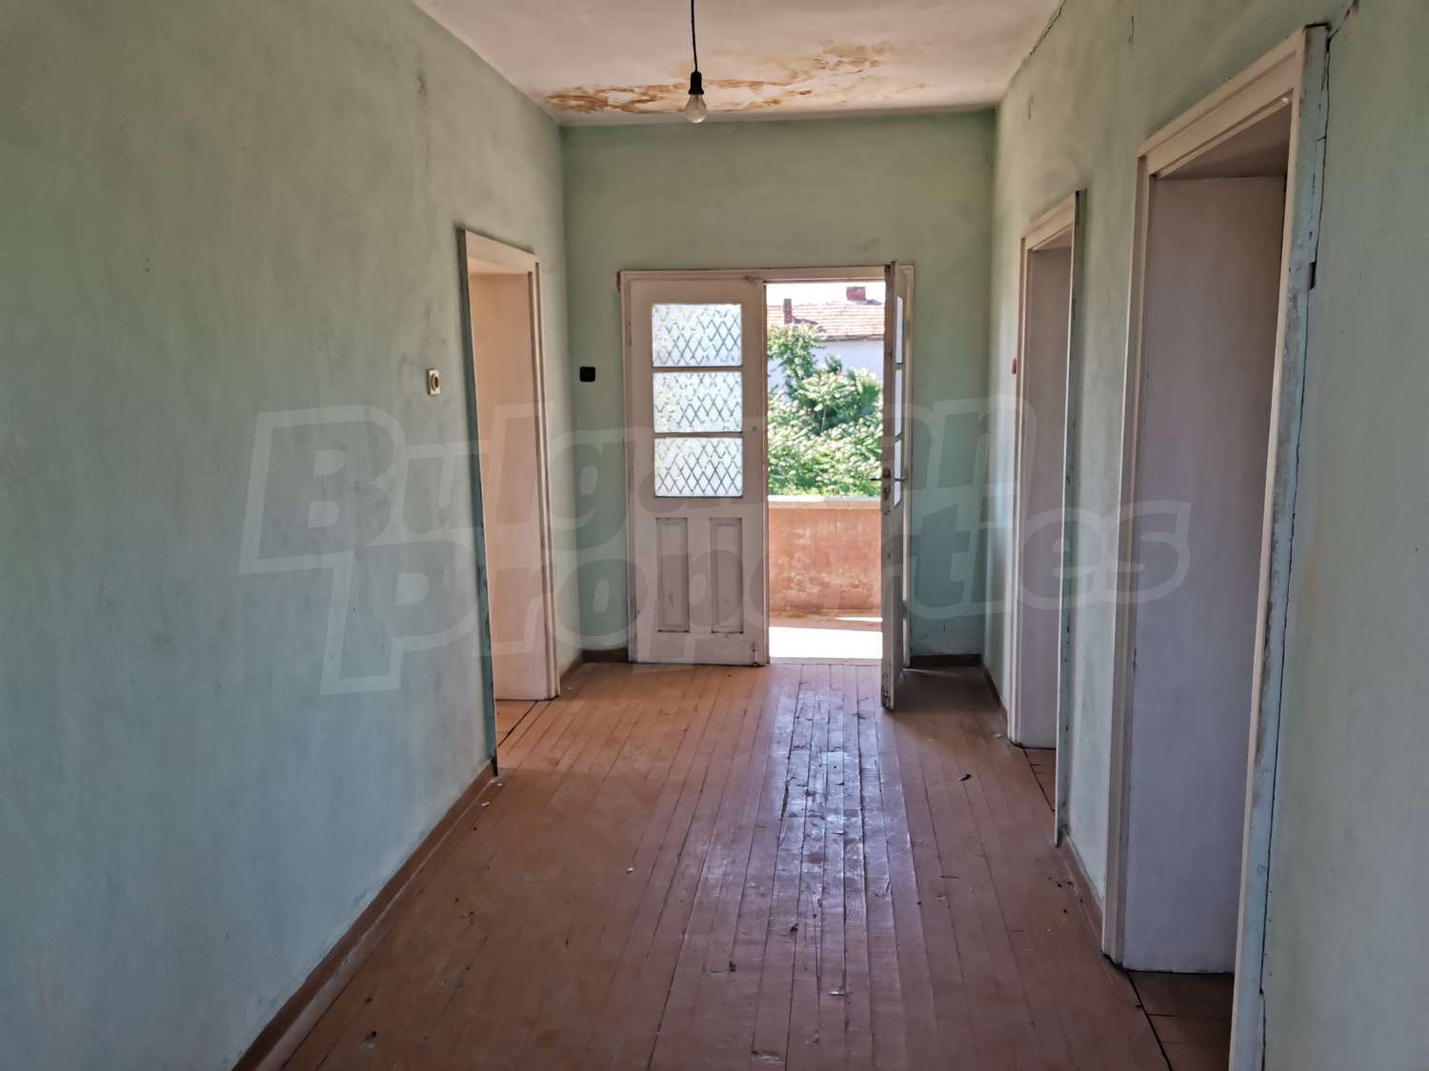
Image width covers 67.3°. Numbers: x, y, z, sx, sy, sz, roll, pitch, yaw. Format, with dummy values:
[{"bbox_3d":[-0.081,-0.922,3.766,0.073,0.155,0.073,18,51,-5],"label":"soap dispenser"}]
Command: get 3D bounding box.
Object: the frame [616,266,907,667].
[{"bbox_3d":[0.272,-0.330,5.563,1.480,2.046,0.120,0,9,7],"label":"frame"}]

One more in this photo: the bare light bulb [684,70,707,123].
[{"bbox_3d":[-0.052,-1.214,2.970,0.060,0.138,0.060,-1,10,0],"label":"bare light bulb"}]

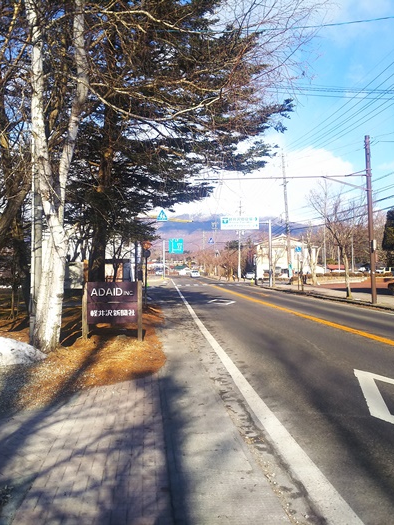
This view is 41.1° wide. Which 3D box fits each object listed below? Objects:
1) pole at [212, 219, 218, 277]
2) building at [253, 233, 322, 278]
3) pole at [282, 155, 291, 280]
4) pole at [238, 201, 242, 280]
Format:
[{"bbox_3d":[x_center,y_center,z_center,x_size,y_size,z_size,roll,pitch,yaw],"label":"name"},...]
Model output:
[{"bbox_3d":[4.180,-3.480,122.000,1.100,13.500,0.600,0,-1,-4],"label":"pole"},{"bbox_3d":[13.700,-0.750,86.000,10.500,7.000,12.000,0,-1,-4],"label":"building"},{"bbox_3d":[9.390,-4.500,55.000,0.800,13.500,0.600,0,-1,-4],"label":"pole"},{"bbox_3d":[7.190,-3.850,89.000,0.650,13.300,0.500,0,-1,-4],"label":"pole"}]

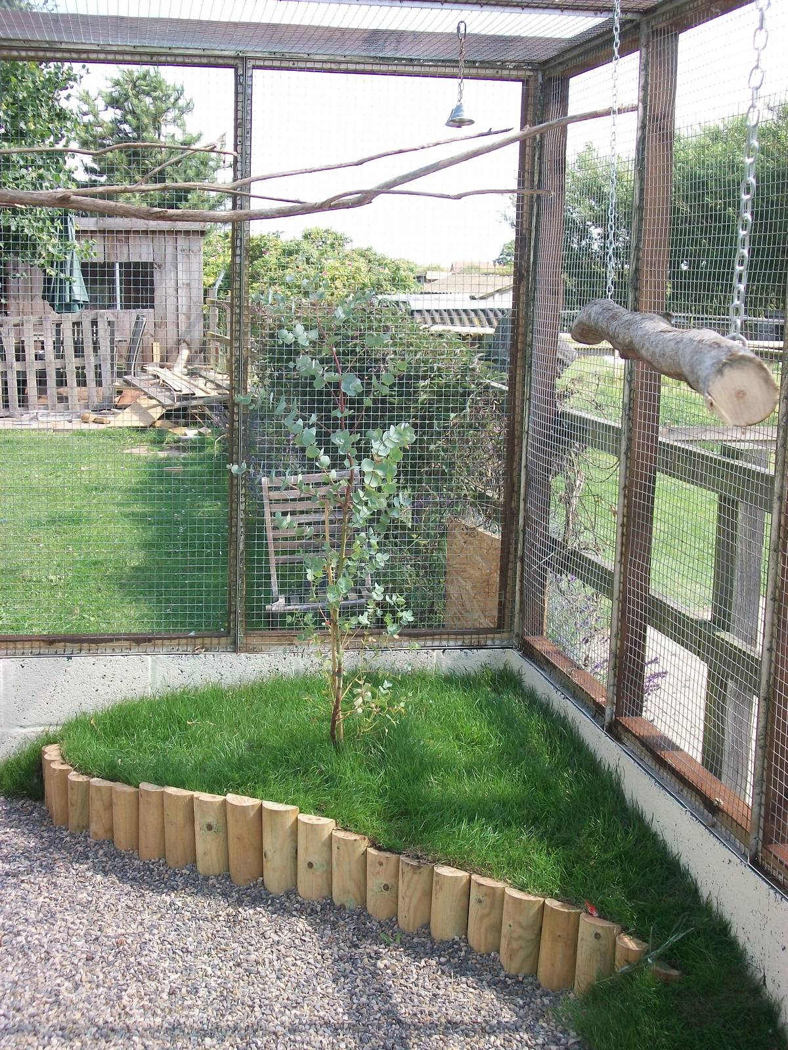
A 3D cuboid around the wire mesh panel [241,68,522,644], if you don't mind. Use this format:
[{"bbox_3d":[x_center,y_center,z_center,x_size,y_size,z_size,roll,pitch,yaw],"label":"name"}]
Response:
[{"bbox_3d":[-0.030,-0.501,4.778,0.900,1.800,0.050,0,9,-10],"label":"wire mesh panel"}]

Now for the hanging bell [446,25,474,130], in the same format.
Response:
[{"bbox_3d":[0.176,-1.185,3.993,0.072,0.268,0.072,0,9,-10],"label":"hanging bell"}]

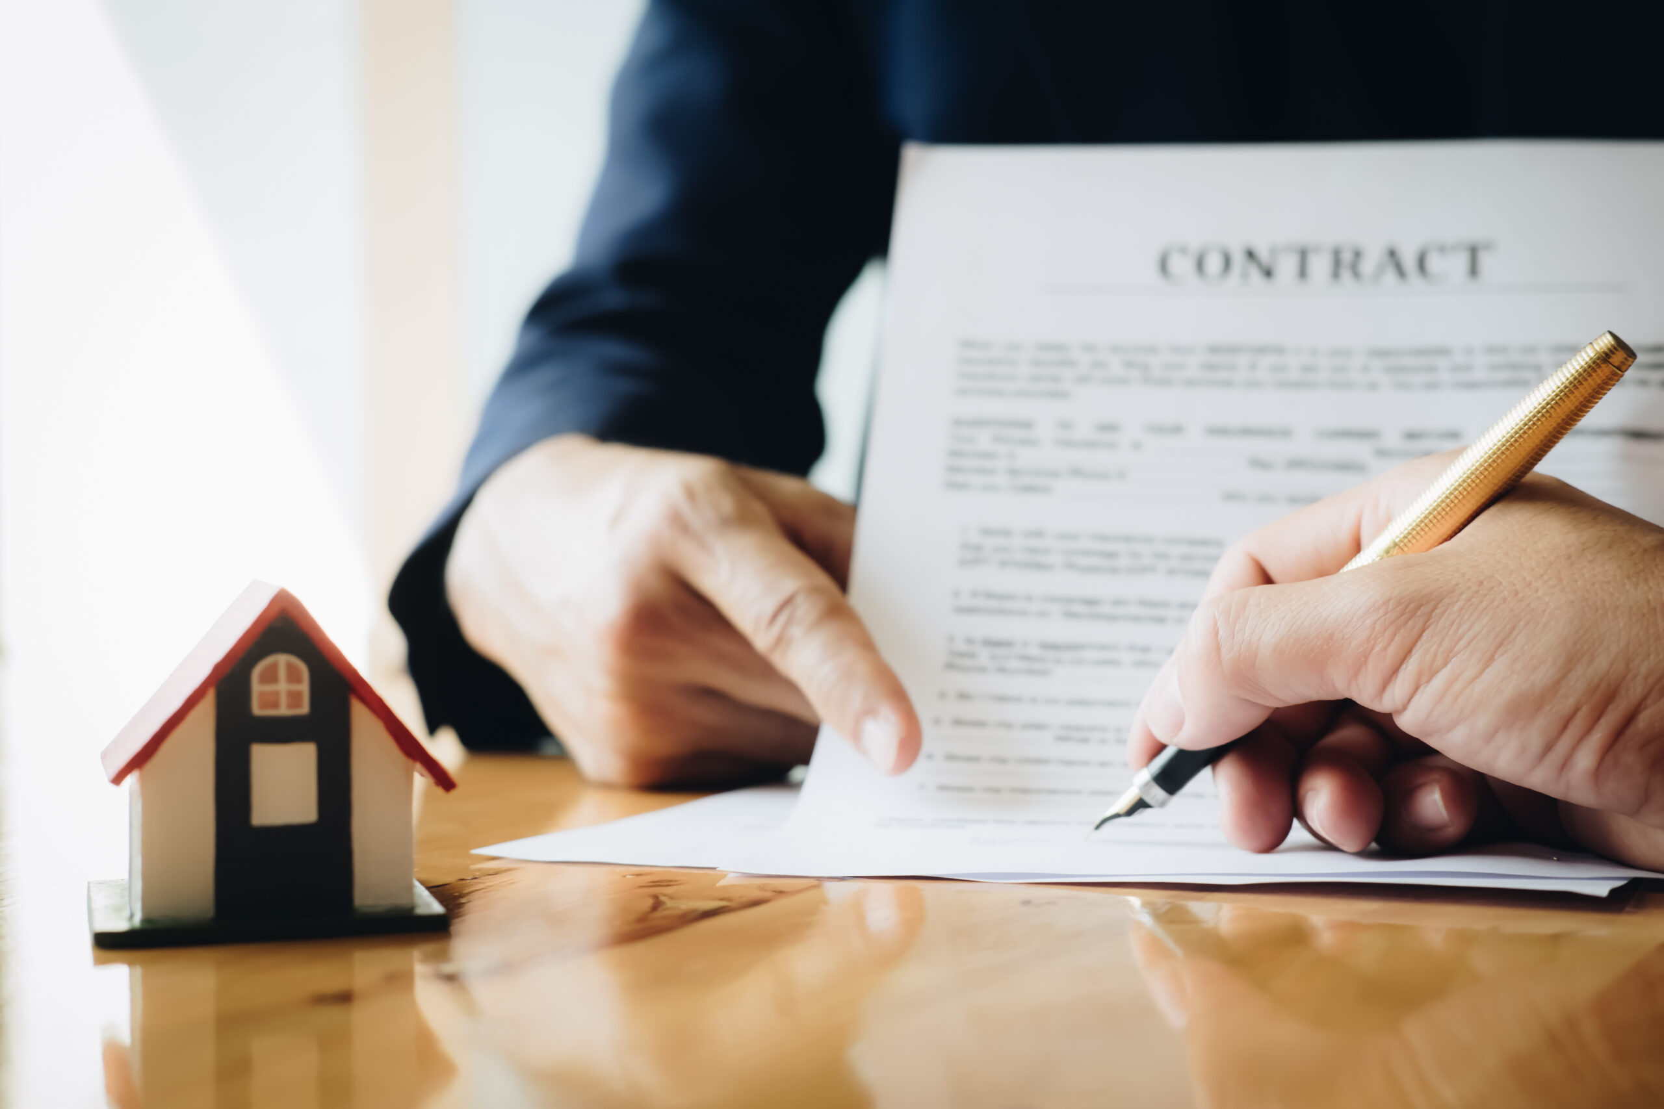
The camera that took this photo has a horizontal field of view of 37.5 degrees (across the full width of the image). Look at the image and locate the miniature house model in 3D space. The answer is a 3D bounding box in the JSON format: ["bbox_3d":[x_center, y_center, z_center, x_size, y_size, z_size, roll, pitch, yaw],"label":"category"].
[{"bbox_3d":[-0.087,0.030,0.377,0.051,0.051,0.054,0,1,-18],"label":"miniature house model"}]

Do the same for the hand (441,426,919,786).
[{"bbox_3d":[-0.032,0.011,0.547,0.120,0.080,0.085,1,1,41],"label":"hand"}]

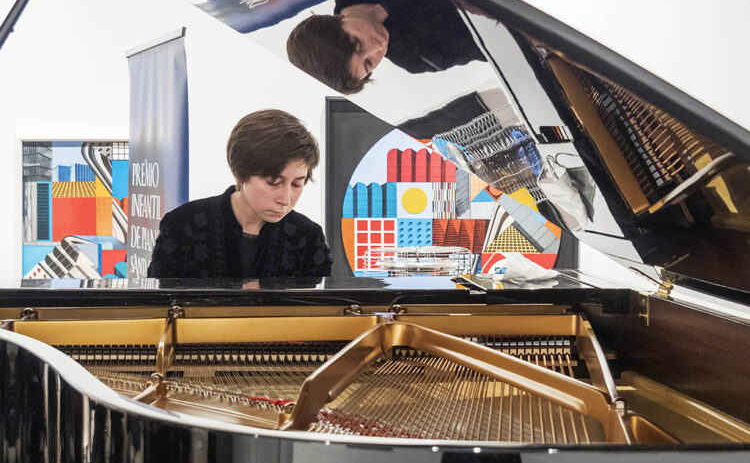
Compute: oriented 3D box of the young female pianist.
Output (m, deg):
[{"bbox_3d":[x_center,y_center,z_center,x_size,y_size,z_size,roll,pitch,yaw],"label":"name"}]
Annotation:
[{"bbox_3d":[-0.310,0.390,3.120,0.500,1.320,0.720,0,2,-9],"label":"young female pianist"}]

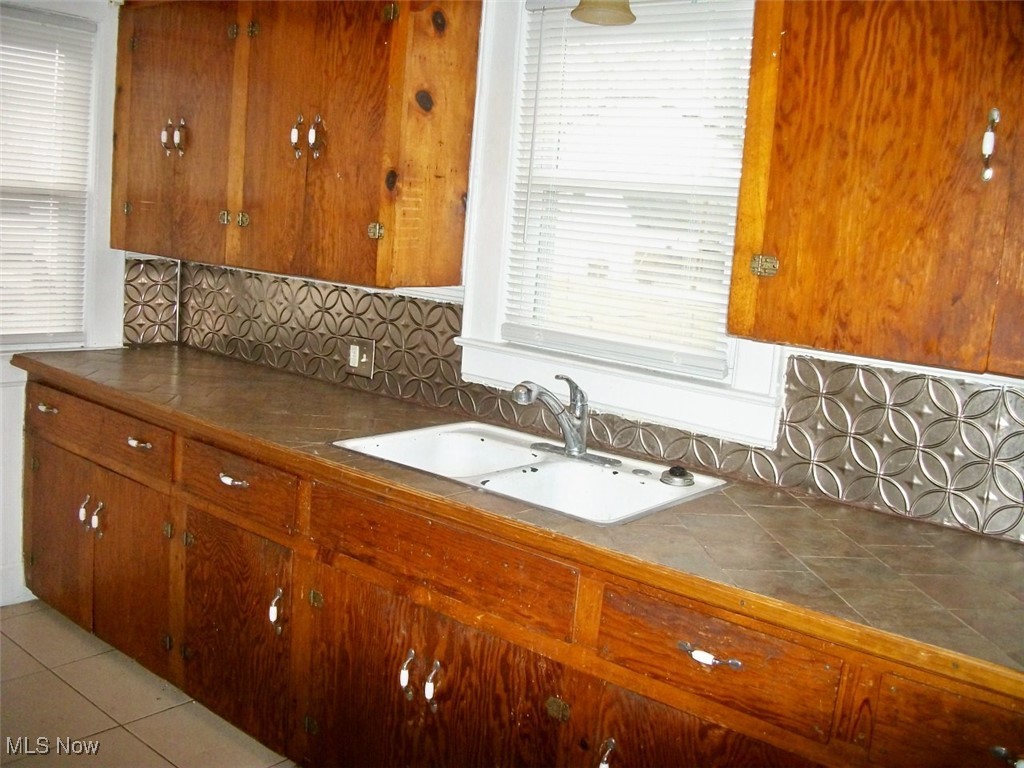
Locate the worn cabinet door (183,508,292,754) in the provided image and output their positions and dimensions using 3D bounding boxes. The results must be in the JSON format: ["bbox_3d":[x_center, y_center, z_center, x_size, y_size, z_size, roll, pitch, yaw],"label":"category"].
[{"bbox_3d":[-0.751,0.647,2.535,0.497,0.548,0.031,11,11,39],"label":"worn cabinet door"}]

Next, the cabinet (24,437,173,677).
[{"bbox_3d":[-1.166,0.506,3.266,0.875,0.580,0.580,12,12,36],"label":"cabinet"}]

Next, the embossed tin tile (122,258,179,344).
[{"bbox_3d":[-1.354,-0.307,3.575,0.010,0.316,0.234,12,12,36],"label":"embossed tin tile"}]

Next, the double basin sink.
[{"bbox_3d":[0.027,0.285,2.388,0.820,0.185,0.555,12,12,36],"label":"double basin sink"}]

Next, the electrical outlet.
[{"bbox_3d":[-0.494,-0.087,3.073,0.117,0.119,0.012,12,12,36],"label":"electrical outlet"}]

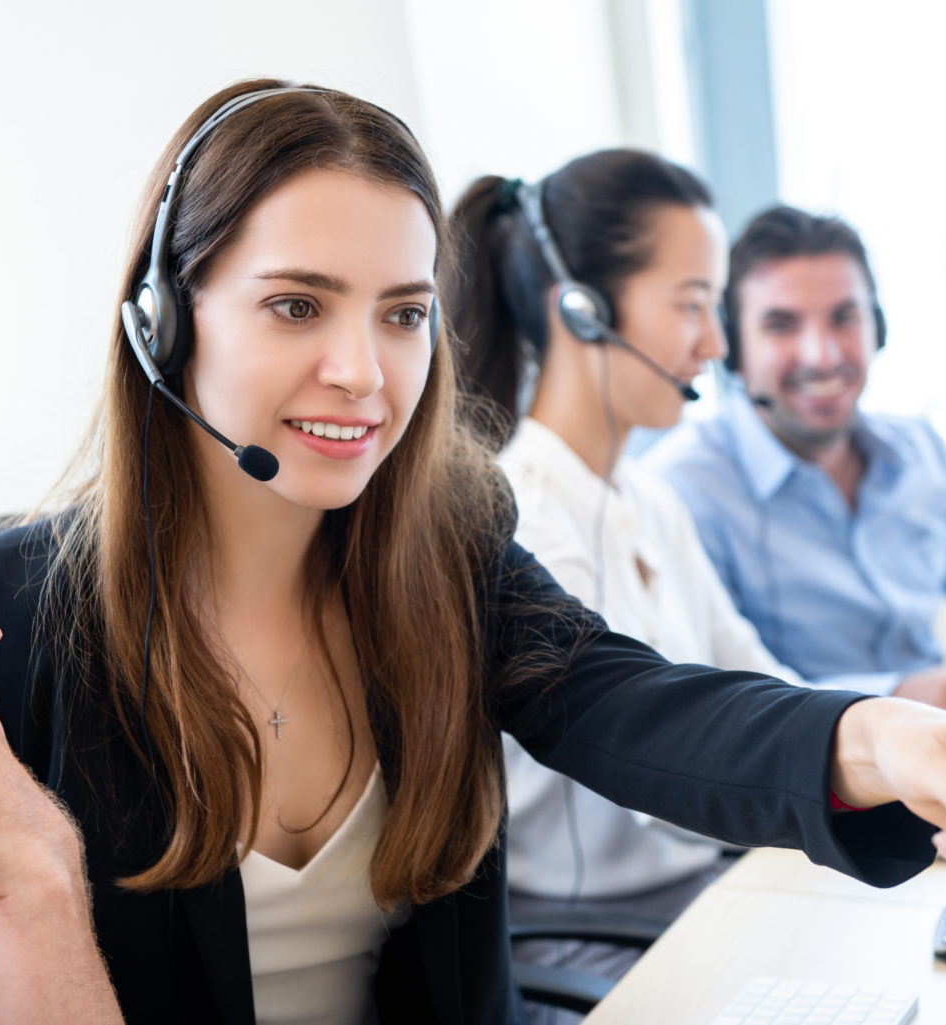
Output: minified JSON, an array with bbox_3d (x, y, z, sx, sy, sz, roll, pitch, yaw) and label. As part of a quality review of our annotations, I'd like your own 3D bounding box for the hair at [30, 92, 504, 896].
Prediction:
[{"bbox_3d":[-0.102,-0.013,1.420,0.250,0.450,0.250,-6,10,-25],"label":"hair"}]

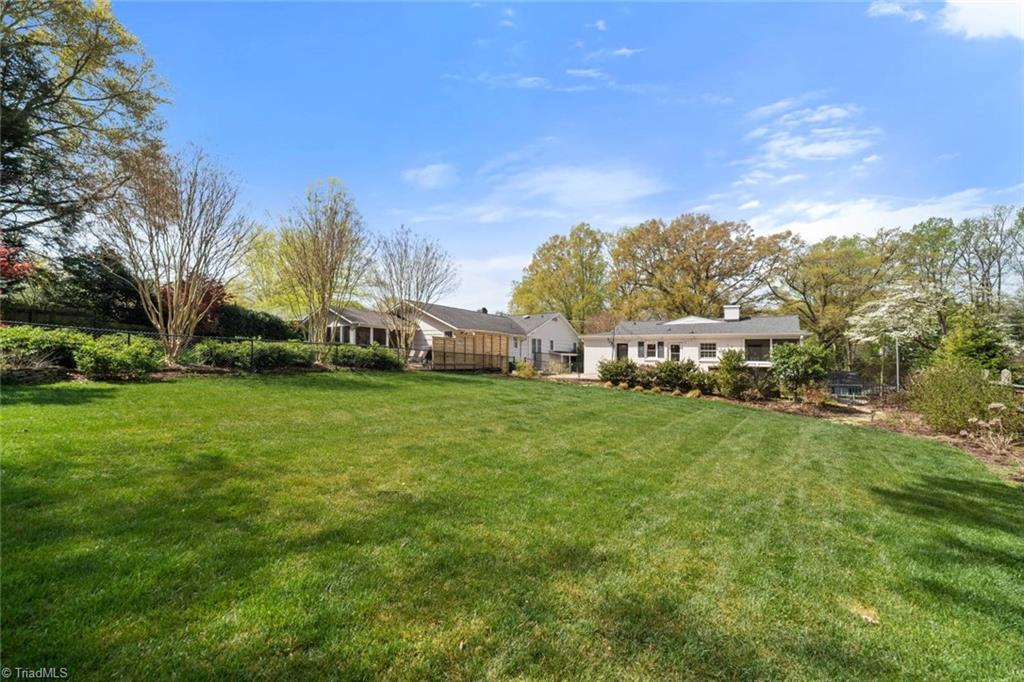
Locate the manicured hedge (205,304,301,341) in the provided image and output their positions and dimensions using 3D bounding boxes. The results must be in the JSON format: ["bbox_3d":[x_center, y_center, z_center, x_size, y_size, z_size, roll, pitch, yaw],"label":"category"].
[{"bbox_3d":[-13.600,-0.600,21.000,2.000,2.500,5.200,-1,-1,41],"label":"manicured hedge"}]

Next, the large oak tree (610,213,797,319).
[{"bbox_3d":[21.181,-6.024,46.000,19.000,17.648,19.000,0,-1,0],"label":"large oak tree"}]

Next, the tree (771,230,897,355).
[{"bbox_3d":[28.684,-3.696,36.000,9.800,12.592,9.800,0,-1,0],"label":"tree"}]

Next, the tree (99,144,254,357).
[{"bbox_3d":[-10.739,-2.857,13.000,4.400,6.988,4.400,0,-1,0],"label":"tree"}]

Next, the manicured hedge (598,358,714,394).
[{"bbox_3d":[7.080,1.620,19.500,5.200,1.500,1.600,0,-1,30],"label":"manicured hedge"}]

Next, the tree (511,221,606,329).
[{"bbox_3d":[5.866,-6.340,51.000,12.600,17.681,12.600,0,-1,0],"label":"tree"}]

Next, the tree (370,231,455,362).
[{"bbox_3d":[-5.012,-2.392,20.700,4.400,7.124,4.400,0,-1,0],"label":"tree"}]

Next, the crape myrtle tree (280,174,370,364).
[{"bbox_3d":[-7.873,-3.014,16.900,3.700,7.769,3.700,0,-1,0],"label":"crape myrtle tree"}]

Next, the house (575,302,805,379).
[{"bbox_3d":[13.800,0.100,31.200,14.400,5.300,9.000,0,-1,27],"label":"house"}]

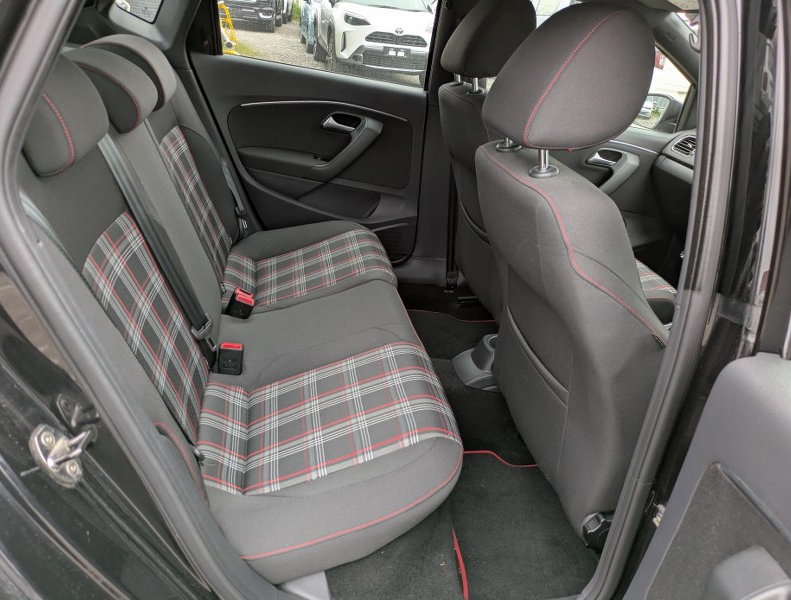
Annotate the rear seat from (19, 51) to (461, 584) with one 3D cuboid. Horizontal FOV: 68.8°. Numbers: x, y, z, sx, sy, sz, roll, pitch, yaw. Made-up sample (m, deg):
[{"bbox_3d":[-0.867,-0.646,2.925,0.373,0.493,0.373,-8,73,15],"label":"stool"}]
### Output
[{"bbox_3d":[-0.308,-0.132,1.358,0.780,0.860,1.310,-1,30,-12],"label":"rear seat"}]

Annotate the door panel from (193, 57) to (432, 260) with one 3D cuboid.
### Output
[{"bbox_3d":[-0.283,-0.437,1.974,0.770,0.690,0.120,-1,30,-12],"label":"door panel"}]

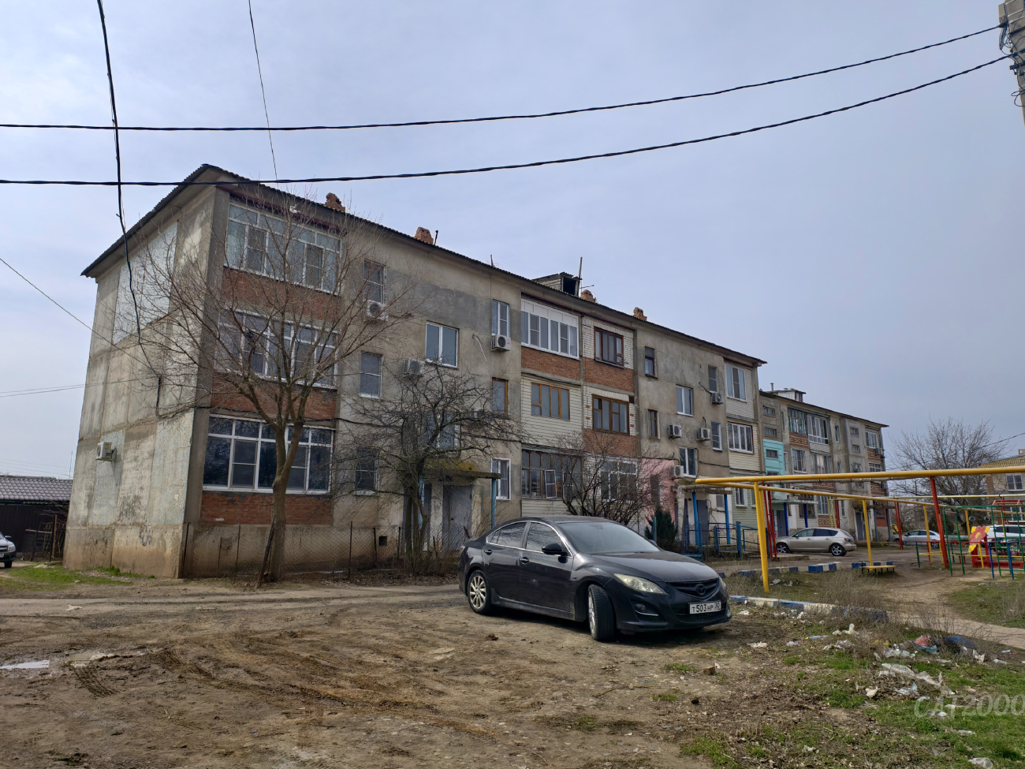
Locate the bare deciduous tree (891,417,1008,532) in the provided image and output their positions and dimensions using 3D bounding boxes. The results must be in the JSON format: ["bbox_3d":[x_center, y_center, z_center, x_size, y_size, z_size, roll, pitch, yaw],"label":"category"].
[{"bbox_3d":[41.199,8.767,64.000,9.800,11.300,9.600,-7,-13,32],"label":"bare deciduous tree"}]

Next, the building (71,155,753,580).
[{"bbox_3d":[-0.391,2.289,32.974,11.430,11.550,33.990,-11,-16,43],"label":"building"}]

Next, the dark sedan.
[{"bbox_3d":[0.944,2.677,9.886,1.810,1.440,4.750,7,-12,-33],"label":"dark sedan"}]

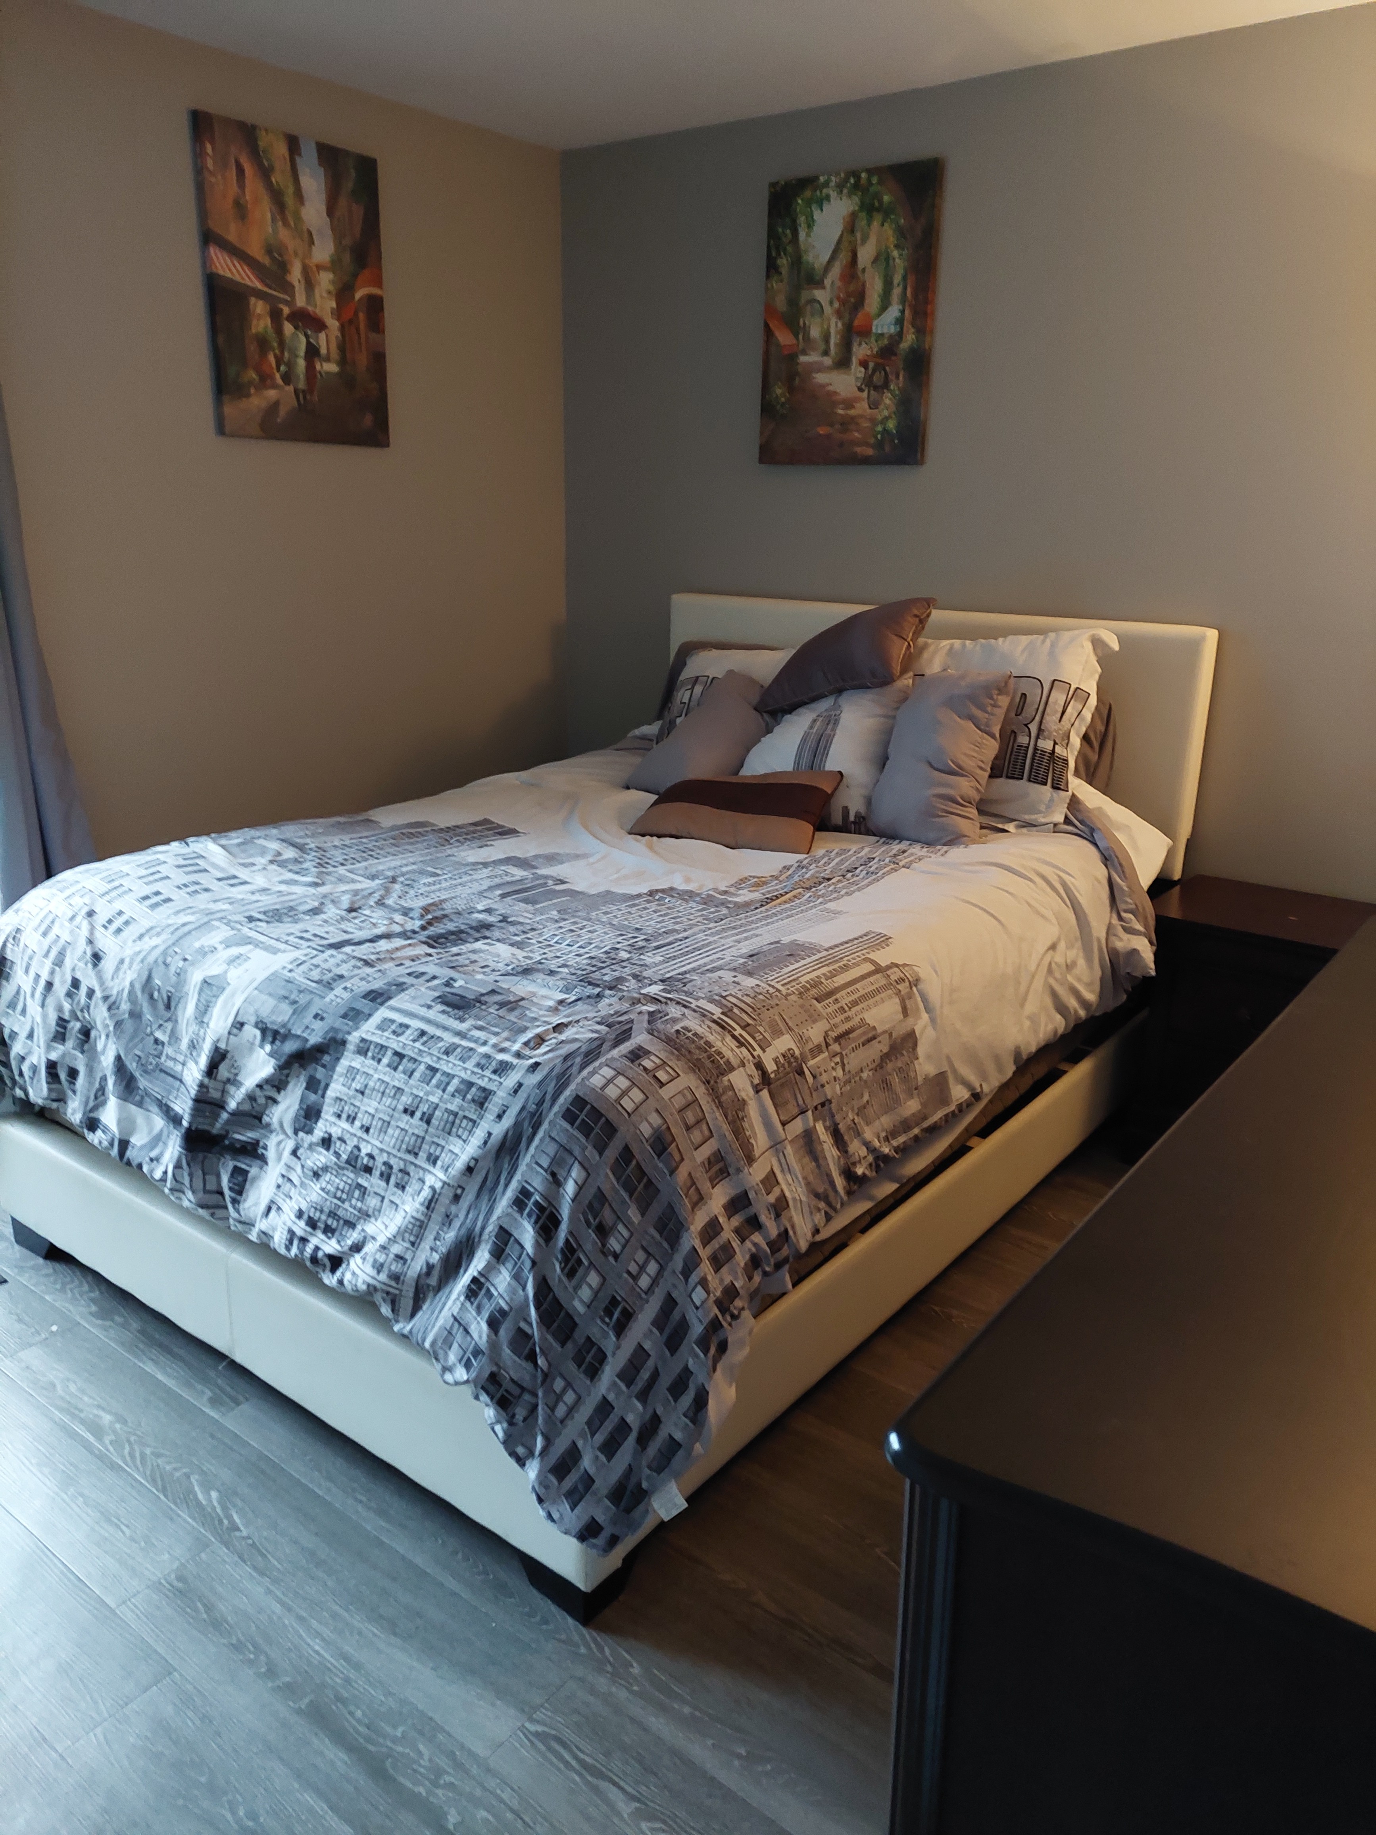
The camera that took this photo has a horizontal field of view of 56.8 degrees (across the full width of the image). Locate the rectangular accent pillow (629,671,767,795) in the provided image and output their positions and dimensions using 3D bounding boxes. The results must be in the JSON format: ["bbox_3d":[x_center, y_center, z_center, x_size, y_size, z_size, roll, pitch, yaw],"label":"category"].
[{"bbox_3d":[0.072,-0.467,3.307,0.340,0.130,0.420,18,67,45],"label":"rectangular accent pillow"}]

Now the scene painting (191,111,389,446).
[{"bbox_3d":[-0.984,-1.576,3.220,0.033,0.698,0.517,14,22,35],"label":"scene painting"}]

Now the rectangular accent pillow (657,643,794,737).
[{"bbox_3d":[0.203,-0.540,3.444,0.620,0.440,0.150,12,-12,33],"label":"rectangular accent pillow"}]

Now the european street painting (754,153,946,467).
[{"bbox_3d":[0.421,-1.580,3.383,0.503,0.711,0.033,14,22,35],"label":"european street painting"}]

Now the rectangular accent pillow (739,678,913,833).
[{"bbox_3d":[0.352,-0.413,3.033,0.420,0.430,0.150,15,-15,33],"label":"rectangular accent pillow"}]

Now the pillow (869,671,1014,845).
[{"bbox_3d":[0.574,-0.376,2.900,0.310,0.400,0.160,13,-3,42],"label":"pillow"}]

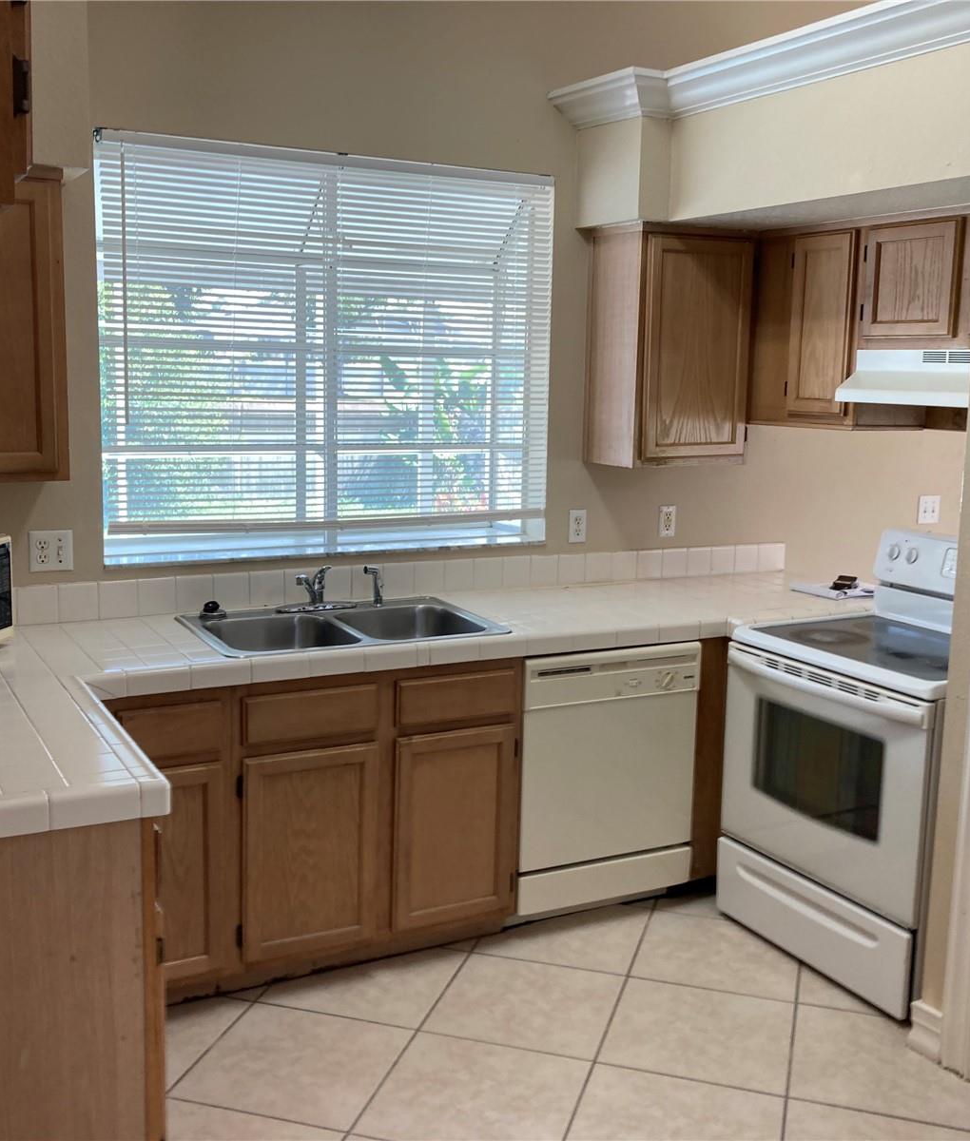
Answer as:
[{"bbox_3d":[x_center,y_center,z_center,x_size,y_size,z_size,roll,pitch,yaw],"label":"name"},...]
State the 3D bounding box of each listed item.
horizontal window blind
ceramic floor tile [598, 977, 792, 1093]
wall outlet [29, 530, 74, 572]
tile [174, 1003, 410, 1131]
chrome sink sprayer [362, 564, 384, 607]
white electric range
[{"bbox_3d":[-0.434,-0.667,3.759,1.455,1.130,0.050,-4,10,-28],"label":"horizontal window blind"},{"bbox_3d":[0.544,1.167,3.100,0.450,0.010,0.450,4,9,16],"label":"ceramic floor tile"},{"bbox_3d":[-1.199,-0.051,3.414,0.115,0.115,0.010,-4,10,-28],"label":"wall outlet"},{"bbox_3d":[-0.445,1.172,2.926,0.450,0.010,0.450,4,9,16],"label":"tile"},{"bbox_3d":[-0.350,0.047,3.881,0.065,0.128,0.030,-4,10,-28],"label":"chrome sink sprayer"},{"bbox_3d":[1.170,0.519,3.518,0.695,1.170,0.755,-4,10,-28],"label":"white electric range"}]

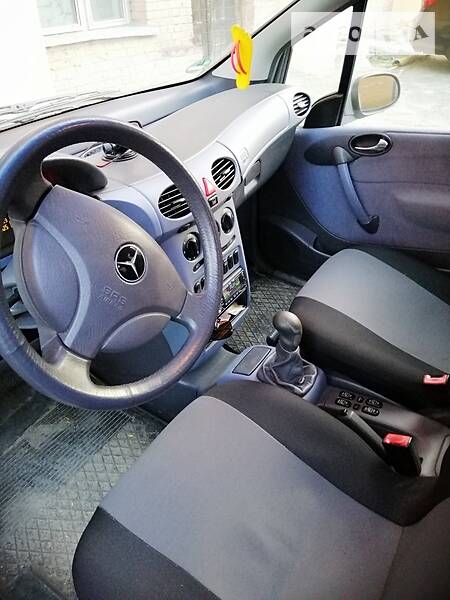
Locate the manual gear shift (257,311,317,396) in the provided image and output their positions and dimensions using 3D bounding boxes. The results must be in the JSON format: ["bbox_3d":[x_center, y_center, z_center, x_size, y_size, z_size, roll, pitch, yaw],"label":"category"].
[{"bbox_3d":[0.136,0.098,0.927,0.120,0.165,0.095,17,39,28],"label":"manual gear shift"}]

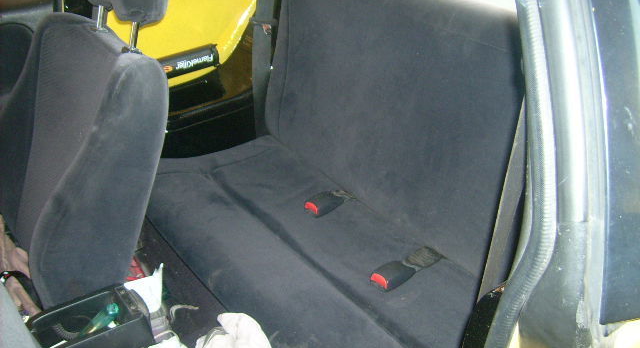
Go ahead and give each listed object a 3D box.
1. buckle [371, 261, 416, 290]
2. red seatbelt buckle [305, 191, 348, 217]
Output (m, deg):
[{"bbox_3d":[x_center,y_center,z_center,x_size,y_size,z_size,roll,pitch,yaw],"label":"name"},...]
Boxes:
[{"bbox_3d":[0.143,0.198,1.260,0.075,0.025,0.046,-22,34,-31],"label":"buckle"},{"bbox_3d":[0.011,0.070,1.485,0.075,0.025,0.046,-22,34,-31],"label":"red seatbelt buckle"}]

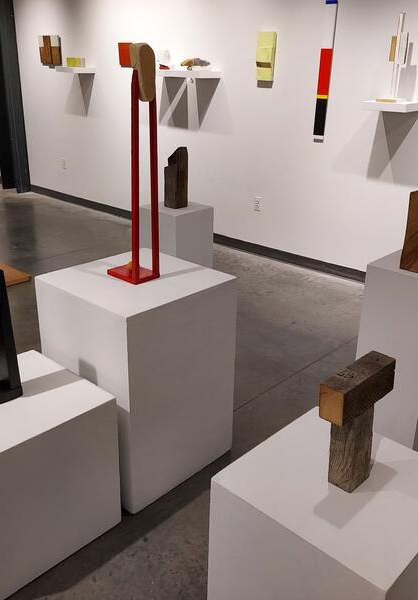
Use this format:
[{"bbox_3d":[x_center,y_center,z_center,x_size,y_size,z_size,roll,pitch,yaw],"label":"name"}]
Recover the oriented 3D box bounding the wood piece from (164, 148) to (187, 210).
[{"bbox_3d":[-0.166,-0.621,2.810,0.074,0.302,0.089,19,27,39],"label":"wood piece"}]

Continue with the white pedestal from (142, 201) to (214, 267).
[{"bbox_3d":[-0.170,-0.107,2.977,0.270,0.776,0.270,19,27,39],"label":"white pedestal"}]

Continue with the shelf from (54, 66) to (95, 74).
[{"bbox_3d":[-1.398,-2.431,5.888,0.331,0.049,0.243,20,28,41],"label":"shelf"}]

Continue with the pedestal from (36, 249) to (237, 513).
[{"bbox_3d":[-0.281,0.285,2.276,0.543,0.795,0.556,20,28,39],"label":"pedestal"}]

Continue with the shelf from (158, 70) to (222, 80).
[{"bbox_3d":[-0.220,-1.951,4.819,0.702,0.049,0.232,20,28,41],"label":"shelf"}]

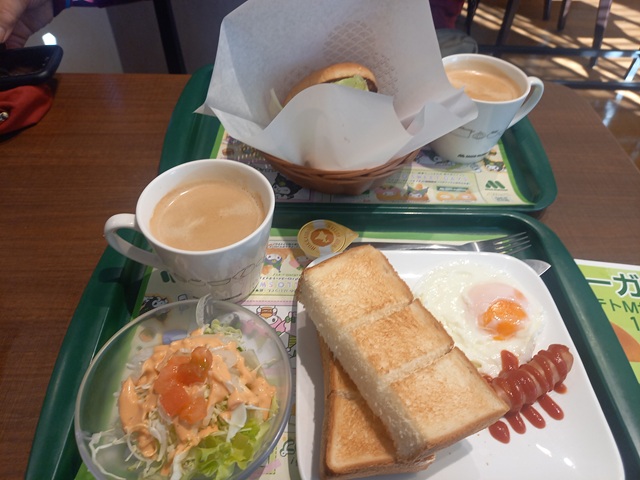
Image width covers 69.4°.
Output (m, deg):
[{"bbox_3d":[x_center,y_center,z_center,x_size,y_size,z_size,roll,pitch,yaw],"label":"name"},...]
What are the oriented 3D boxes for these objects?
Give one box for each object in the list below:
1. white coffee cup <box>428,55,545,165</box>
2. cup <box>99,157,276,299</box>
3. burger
[{"bbox_3d":[0.169,-0.135,0.481,0.121,0.078,0.092,-11,50,-13],"label":"white coffee cup"},{"bbox_3d":[-0.093,0.000,0.345,0.120,0.078,0.092,-2,49,-6],"label":"cup"},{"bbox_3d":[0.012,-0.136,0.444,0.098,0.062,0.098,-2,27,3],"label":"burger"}]

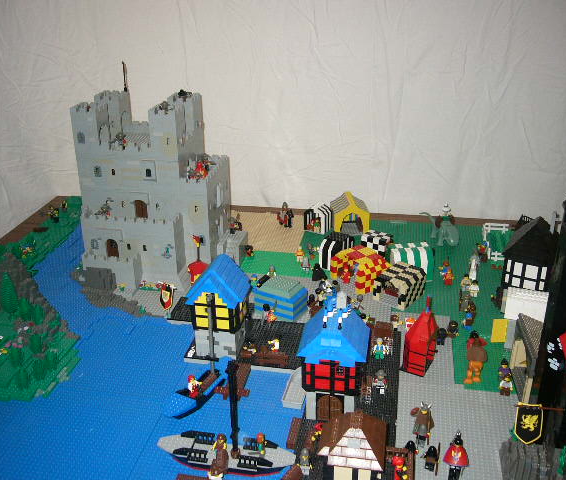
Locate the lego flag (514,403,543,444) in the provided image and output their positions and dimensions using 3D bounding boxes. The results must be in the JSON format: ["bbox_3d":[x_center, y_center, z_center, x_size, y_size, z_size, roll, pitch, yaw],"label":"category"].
[{"bbox_3d":[0.310,0.232,0.815,0.030,0.062,0.006,4,26,10],"label":"lego flag"}]

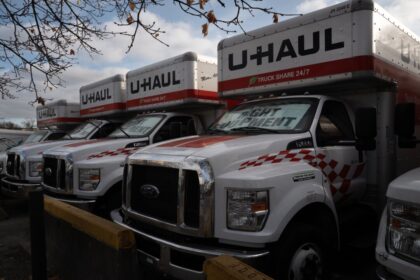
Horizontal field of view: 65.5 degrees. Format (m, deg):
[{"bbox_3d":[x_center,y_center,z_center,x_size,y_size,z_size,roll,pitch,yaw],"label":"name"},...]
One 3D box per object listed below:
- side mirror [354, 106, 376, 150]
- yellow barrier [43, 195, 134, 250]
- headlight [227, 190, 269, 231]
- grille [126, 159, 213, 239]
[{"bbox_3d":[1.556,-0.115,3.269,0.140,0.450,0.190,1,-1,-45],"label":"side mirror"},{"bbox_3d":[-1.467,0.880,3.653,0.137,0.152,2.180,1,-1,-42],"label":"yellow barrier"},{"bbox_3d":[0.304,0.568,2.642,0.210,0.335,0.290,1,-1,-45],"label":"headlight"},{"bbox_3d":[-0.472,0.492,3.190,0.230,0.630,1.390,1,-1,-45],"label":"grille"}]

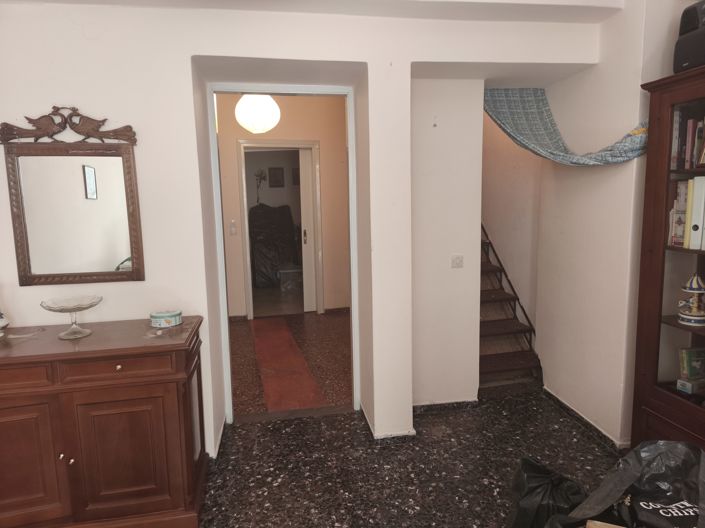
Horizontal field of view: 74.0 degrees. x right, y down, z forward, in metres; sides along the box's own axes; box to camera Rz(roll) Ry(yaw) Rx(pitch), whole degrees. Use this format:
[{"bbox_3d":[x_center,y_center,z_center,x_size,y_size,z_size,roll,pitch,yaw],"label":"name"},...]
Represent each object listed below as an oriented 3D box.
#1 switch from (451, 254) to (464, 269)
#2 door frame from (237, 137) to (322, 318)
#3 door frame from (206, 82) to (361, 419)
[{"bbox_3d":[0.683,-0.013,3.028,0.083,0.083,0.015,-3,7,-11],"label":"switch"},{"bbox_3d":[-0.869,-0.423,5.908,0.980,2.190,0.150,-3,7,-11],"label":"door frame"},{"bbox_3d":[-0.410,-0.046,3.007,0.875,2.092,0.110,-3,7,-11],"label":"door frame"}]

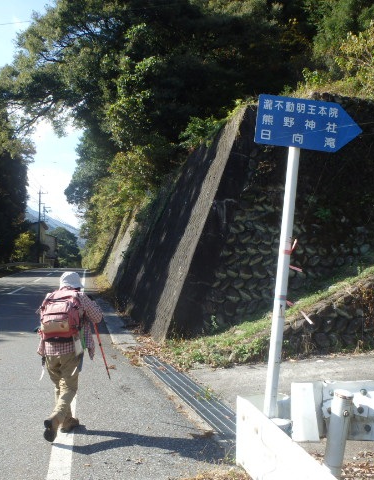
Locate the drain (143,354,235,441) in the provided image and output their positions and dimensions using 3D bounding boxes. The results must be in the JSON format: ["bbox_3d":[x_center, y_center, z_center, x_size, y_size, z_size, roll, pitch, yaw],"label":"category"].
[{"bbox_3d":[-0.030,1.740,6.100,0.380,0.070,3.700,1,-2,-17],"label":"drain"}]

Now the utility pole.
[{"bbox_3d":[-21.100,-1.830,75.000,1.250,11.300,0.450,0,-2,0],"label":"utility pole"}]

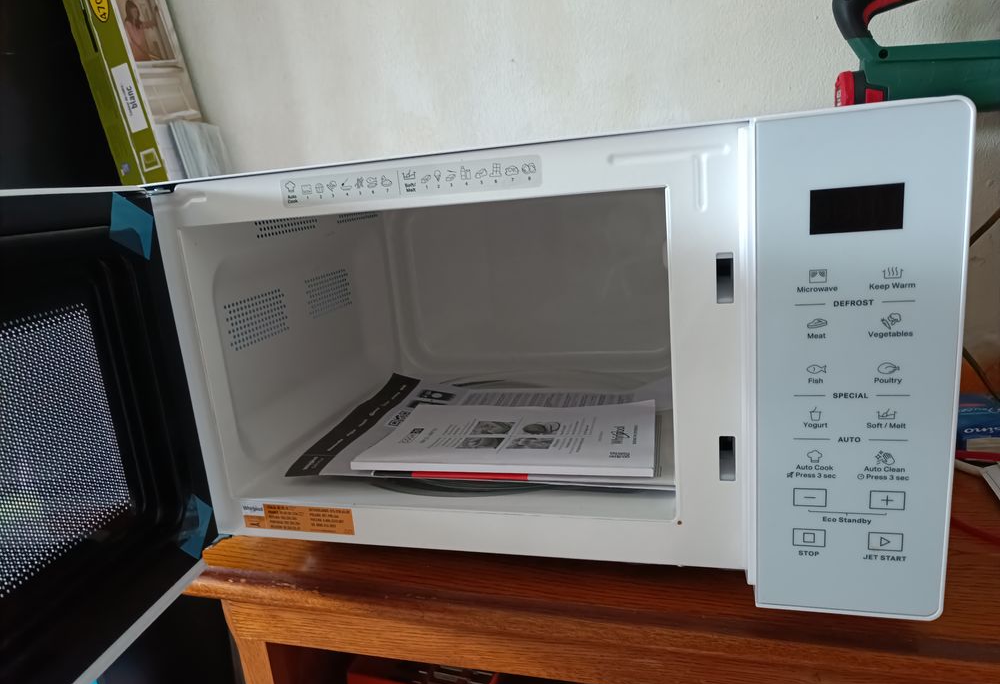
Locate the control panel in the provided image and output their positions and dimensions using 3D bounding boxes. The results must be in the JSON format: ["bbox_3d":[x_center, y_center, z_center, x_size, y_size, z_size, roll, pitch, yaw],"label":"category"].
[{"bbox_3d":[0.178,0.016,0.355,0.091,0.260,0.032,-1,14,17],"label":"control panel"}]

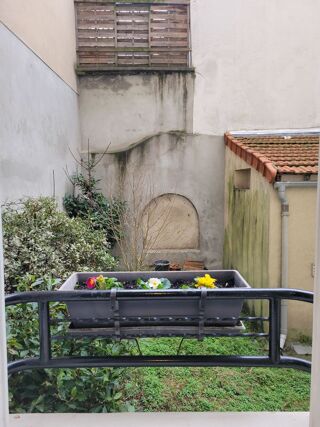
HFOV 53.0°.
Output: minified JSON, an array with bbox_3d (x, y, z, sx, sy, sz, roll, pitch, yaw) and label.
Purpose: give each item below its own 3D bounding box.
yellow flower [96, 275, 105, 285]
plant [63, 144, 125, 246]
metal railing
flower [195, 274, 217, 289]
[{"bbox_3d":[-0.200,0.222,1.080,0.028,0.034,0.026,0,5,0],"label":"yellow flower"},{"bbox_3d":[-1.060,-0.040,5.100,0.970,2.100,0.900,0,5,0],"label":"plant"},{"bbox_3d":[-0.002,0.352,0.935,0.930,0.245,0.100,0,5,0],"label":"metal railing"},{"bbox_3d":[0.153,0.229,1.080,0.071,0.047,0.060,0,5,0],"label":"flower"}]

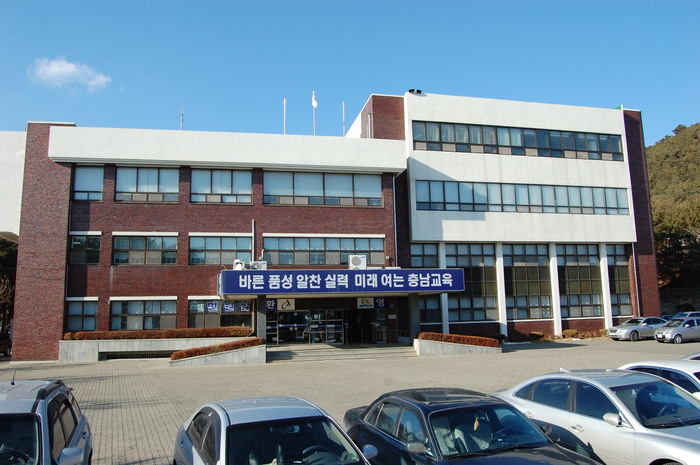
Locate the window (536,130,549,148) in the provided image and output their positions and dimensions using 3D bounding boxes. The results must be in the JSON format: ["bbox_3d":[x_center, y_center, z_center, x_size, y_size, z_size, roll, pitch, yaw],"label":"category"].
[{"bbox_3d":[14.299,-6.843,38.793,1.087,1.459,0.100,1,-8,-14],"label":"window"}]

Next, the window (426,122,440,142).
[{"bbox_3d":[5.631,-6.732,35.292,1.048,1.465,0.120,0,-8,-12],"label":"window"}]

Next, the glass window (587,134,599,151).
[{"bbox_3d":[18.453,-6.827,39.781,1.100,1.338,0.100,1,-8,-14],"label":"glass window"}]

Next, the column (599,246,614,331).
[{"bbox_3d":[19.149,4.141,39.270,0.450,6.741,0.420,1,-8,-14],"label":"column"}]

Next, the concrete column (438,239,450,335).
[{"bbox_3d":[6.538,4.129,36.156,0.420,6.878,0.420,1,-9,-12],"label":"concrete column"}]

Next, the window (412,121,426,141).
[{"bbox_3d":[4.694,-6.889,35.420,0.894,1.367,0.120,1,-7,-12],"label":"window"}]

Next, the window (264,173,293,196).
[{"bbox_3d":[-4.267,-2.910,31.447,1.782,1.469,0.120,0,-8,-12],"label":"window"}]

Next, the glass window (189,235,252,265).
[{"bbox_3d":[-7.533,1.055,30.743,3.597,1.654,0.120,1,-7,-12],"label":"glass window"}]

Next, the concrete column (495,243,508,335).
[{"bbox_3d":[10.708,4.124,37.260,0.450,6.713,0.420,1,-8,-14],"label":"concrete column"}]

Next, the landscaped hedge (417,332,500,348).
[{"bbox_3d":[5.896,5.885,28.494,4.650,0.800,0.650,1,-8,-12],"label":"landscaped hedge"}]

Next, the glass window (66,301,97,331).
[{"bbox_3d":[-14.669,4.535,28.650,1.685,1.717,0.120,1,-7,-12],"label":"glass window"}]

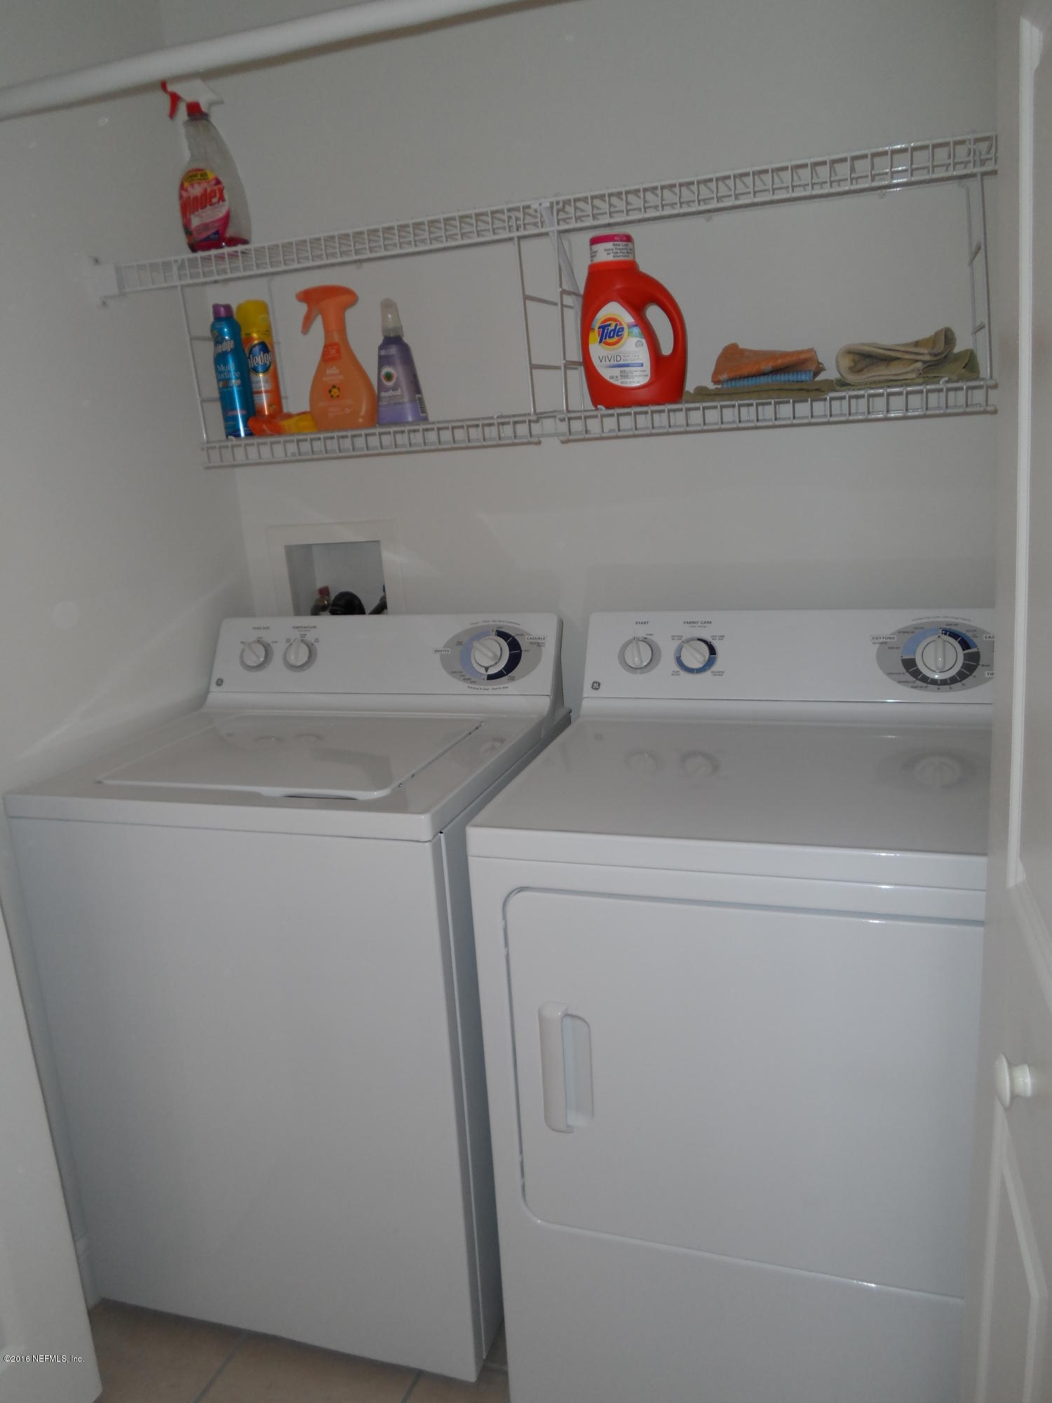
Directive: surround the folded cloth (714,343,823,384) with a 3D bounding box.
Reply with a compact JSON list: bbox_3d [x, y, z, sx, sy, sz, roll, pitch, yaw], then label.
[{"bbox_3d":[0.364,-0.514,1.542,0.153,0.060,0.180,1,15,19],"label":"folded cloth"}]

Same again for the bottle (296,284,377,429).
[{"bbox_3d":[-0.313,-0.589,1.736,0.135,0.235,0.068,-2,15,7],"label":"bottle"}]

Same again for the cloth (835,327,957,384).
[{"bbox_3d":[0.540,-0.503,1.483,0.157,0.070,0.190,1,15,19],"label":"cloth"}]

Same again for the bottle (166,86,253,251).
[{"bbox_3d":[-0.526,-0.883,1.678,0.117,0.260,0.066,-2,15,7],"label":"bottle"}]

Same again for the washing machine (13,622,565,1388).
[{"bbox_3d":[-0.331,0.428,1.791,0.686,1.075,0.655,1,15,18],"label":"washing machine"}]

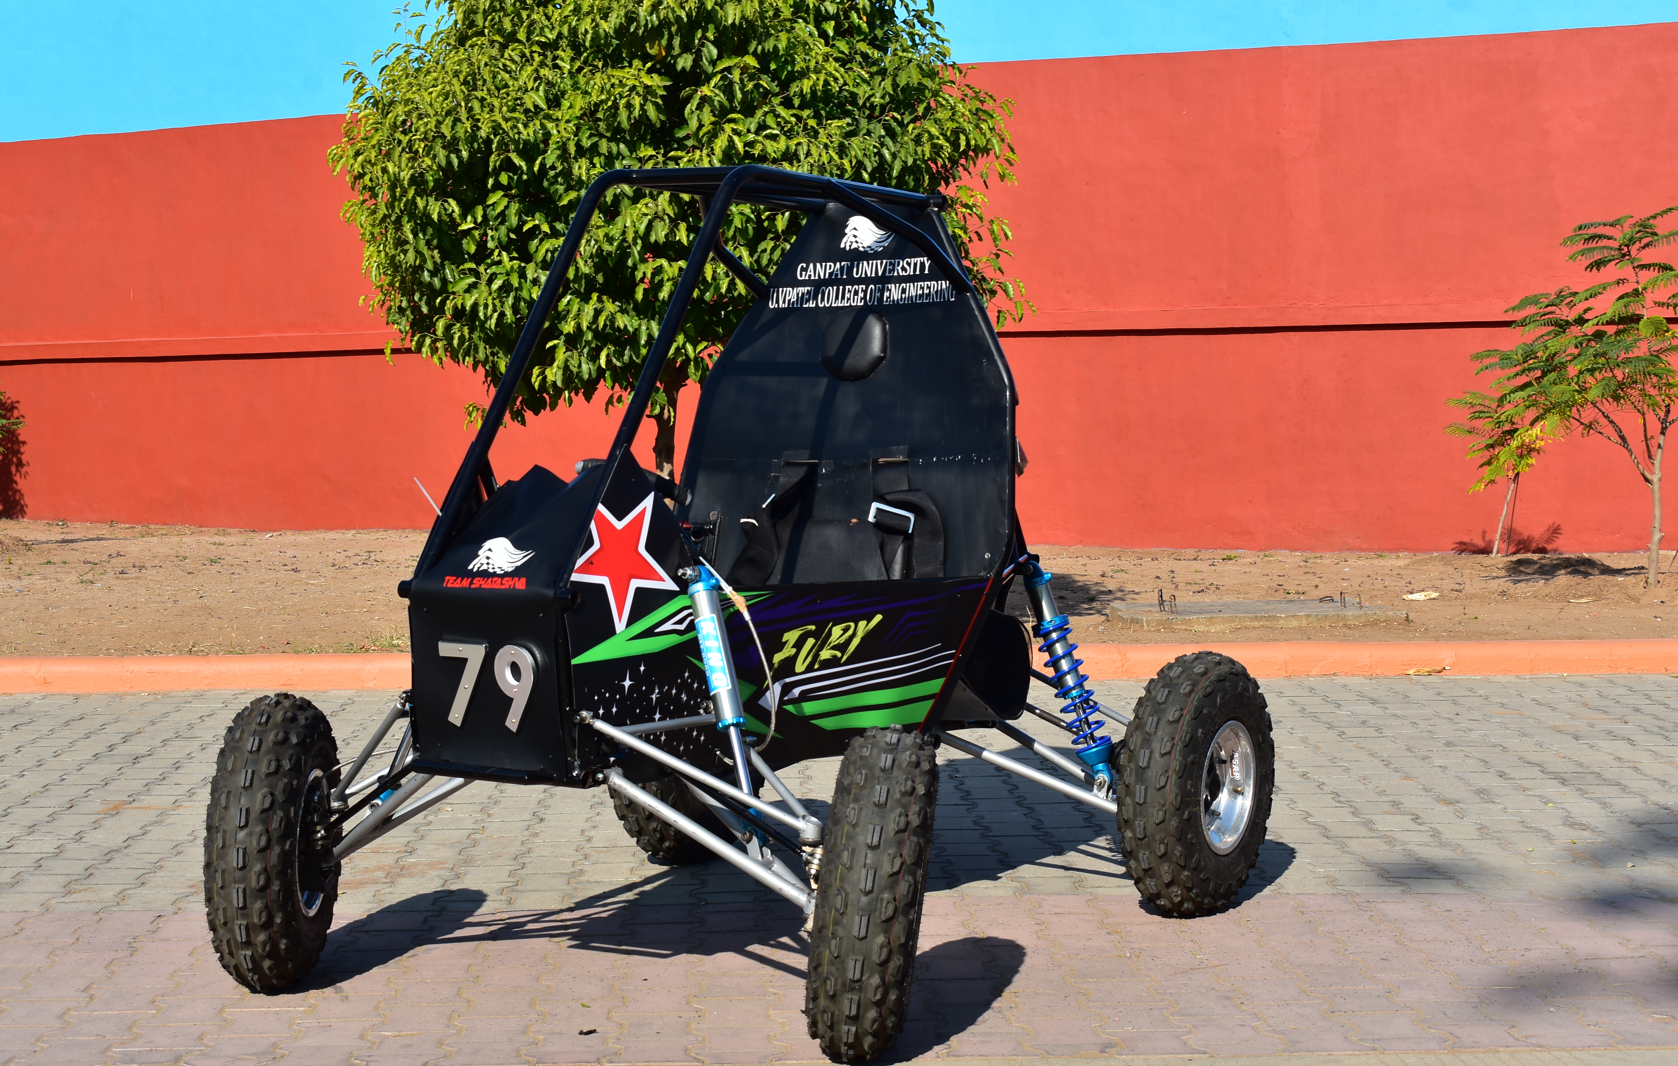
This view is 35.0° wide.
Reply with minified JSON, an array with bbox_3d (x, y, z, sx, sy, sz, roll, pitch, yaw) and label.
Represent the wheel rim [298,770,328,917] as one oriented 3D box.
[{"bbox_3d":[-1.050,0.578,4.961,0.145,0.277,0.277,1,3,2],"label":"wheel rim"}]

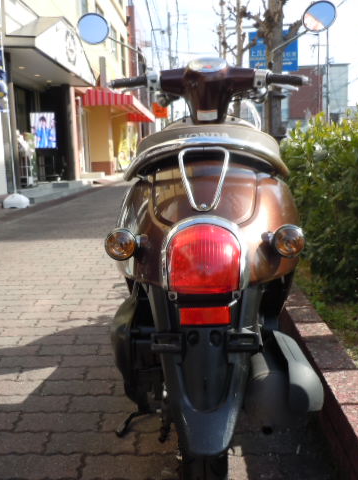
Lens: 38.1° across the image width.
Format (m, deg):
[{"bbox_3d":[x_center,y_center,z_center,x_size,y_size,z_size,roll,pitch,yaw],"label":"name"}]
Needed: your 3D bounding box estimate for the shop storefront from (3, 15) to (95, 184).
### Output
[{"bbox_3d":[-2.976,-2.798,11.163,1.150,3.380,4.800,-1,9,3],"label":"shop storefront"}]

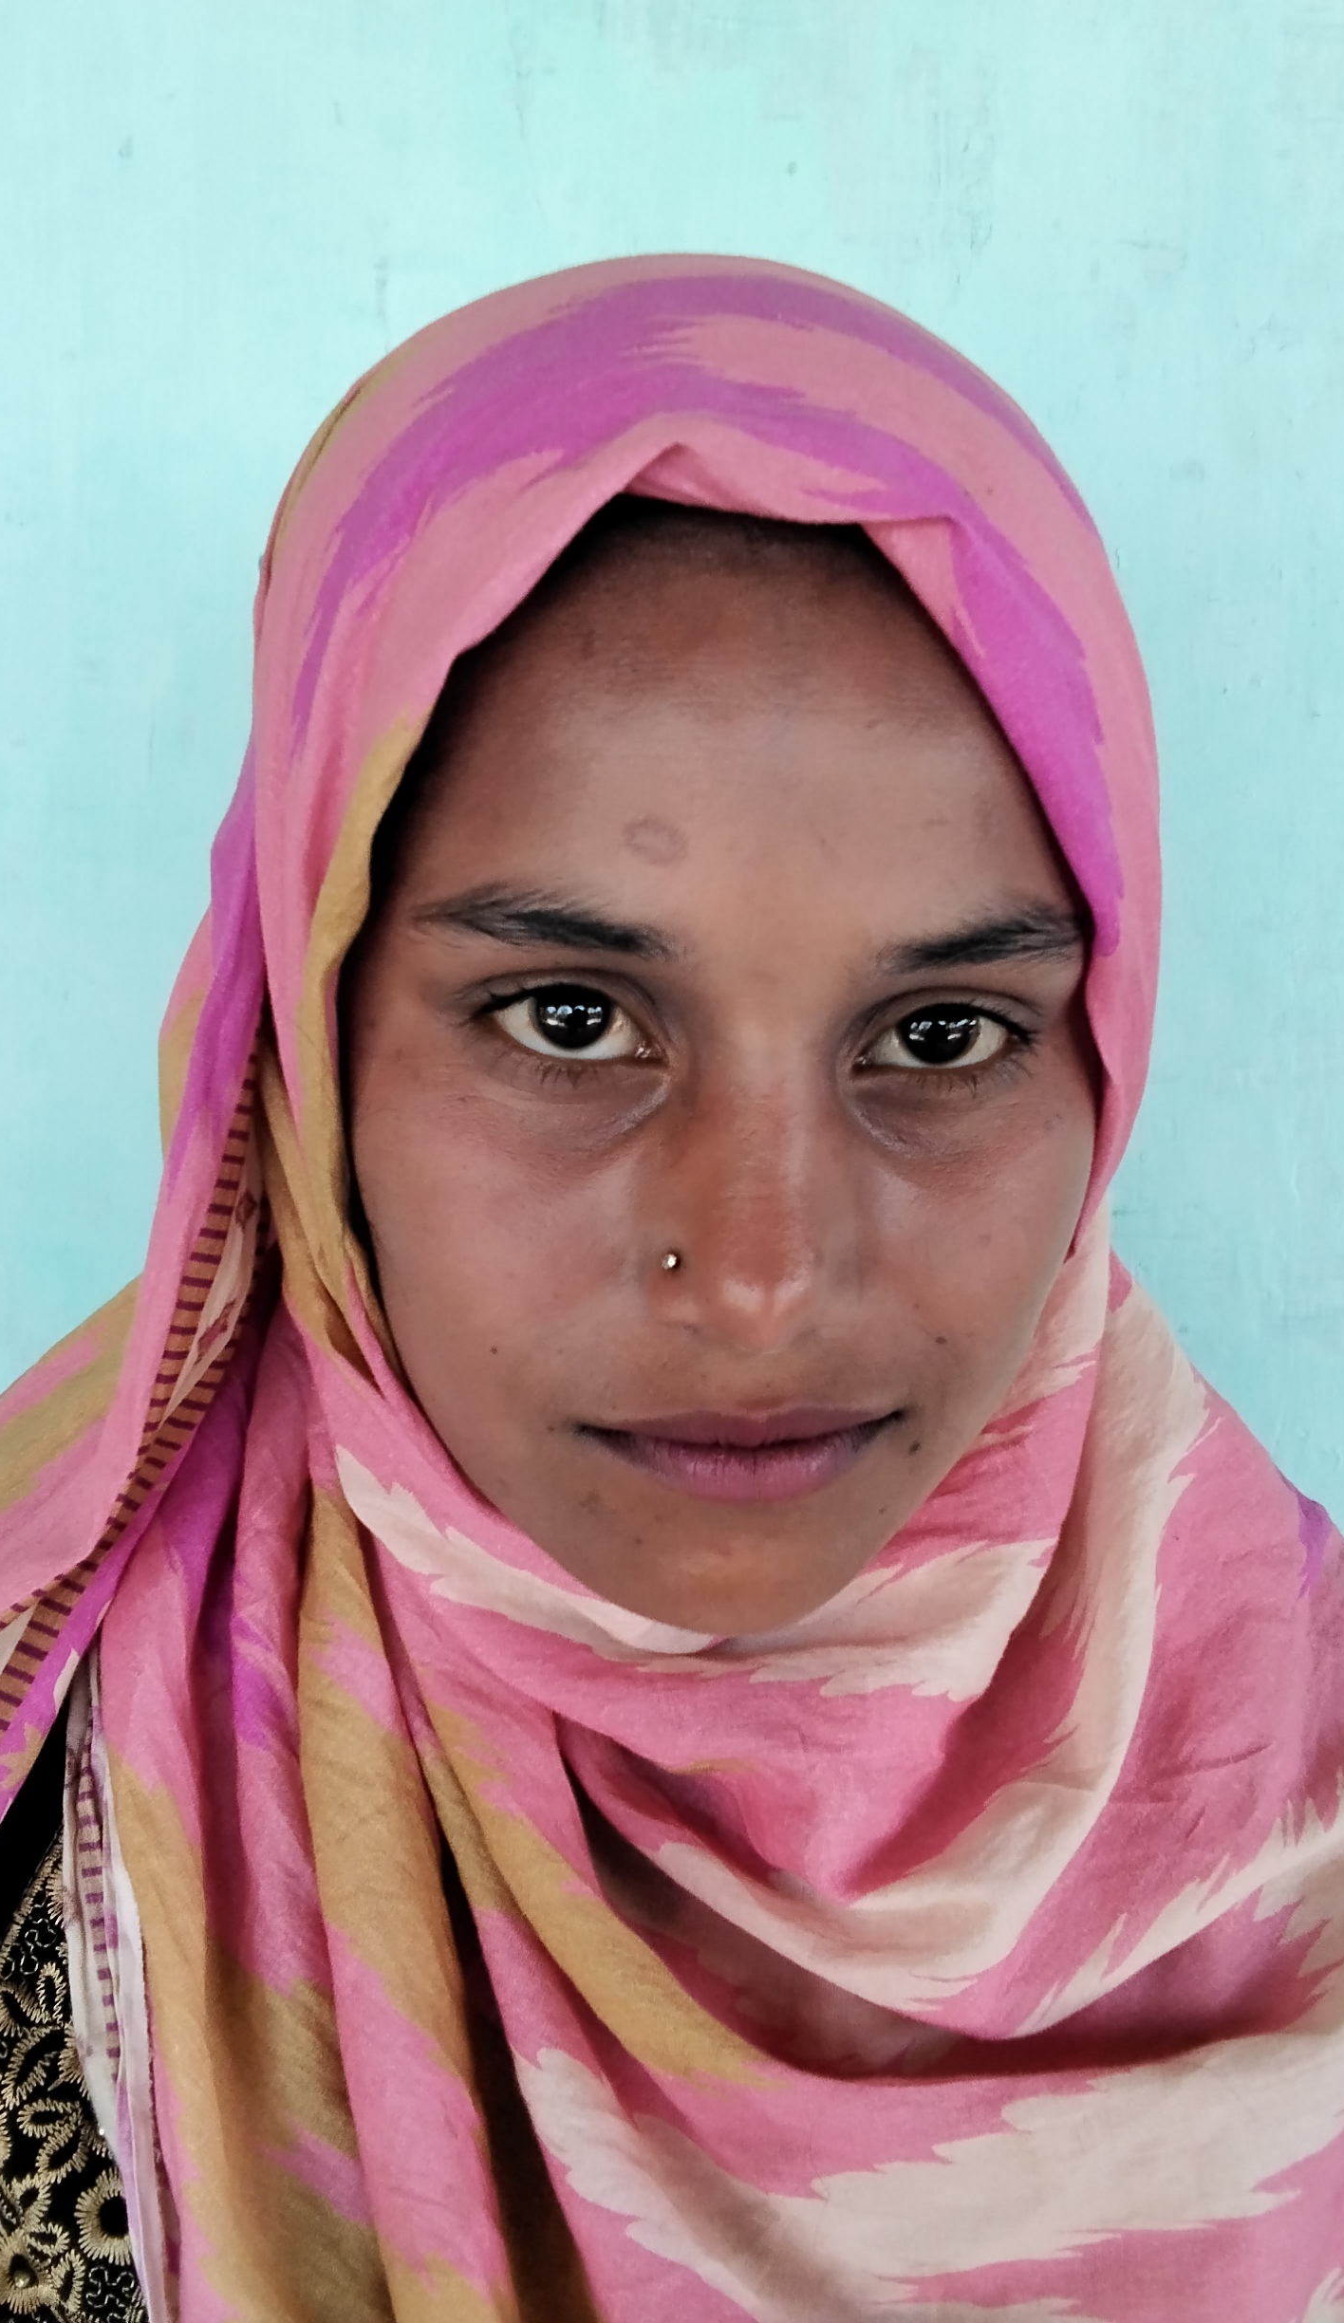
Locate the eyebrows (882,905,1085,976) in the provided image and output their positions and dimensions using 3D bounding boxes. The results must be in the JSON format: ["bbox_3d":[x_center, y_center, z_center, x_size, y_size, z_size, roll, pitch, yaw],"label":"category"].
[{"bbox_3d":[0.052,-0.036,0.383,0.037,0.011,0.011,0,5,-18],"label":"eyebrows"}]

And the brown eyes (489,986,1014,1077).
[{"bbox_3d":[0.013,-0.021,0.381,0.085,0.013,0.015,3,5,-8],"label":"brown eyes"}]

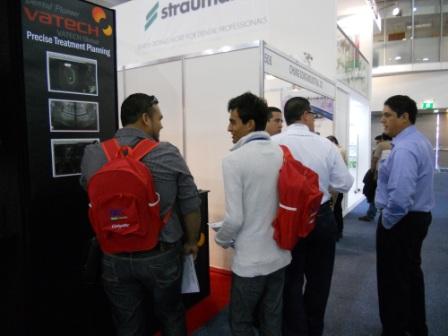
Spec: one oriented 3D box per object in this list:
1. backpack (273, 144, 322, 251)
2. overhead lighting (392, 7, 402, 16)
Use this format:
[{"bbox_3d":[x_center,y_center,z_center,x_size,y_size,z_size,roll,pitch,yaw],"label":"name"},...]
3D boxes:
[{"bbox_3d":[0.364,0.152,1.740,0.190,0.480,0.290,9,7,26],"label":"backpack"},{"bbox_3d":[5.959,-5.375,12.000,0.320,0.340,0.320,2,5,37],"label":"overhead lighting"}]

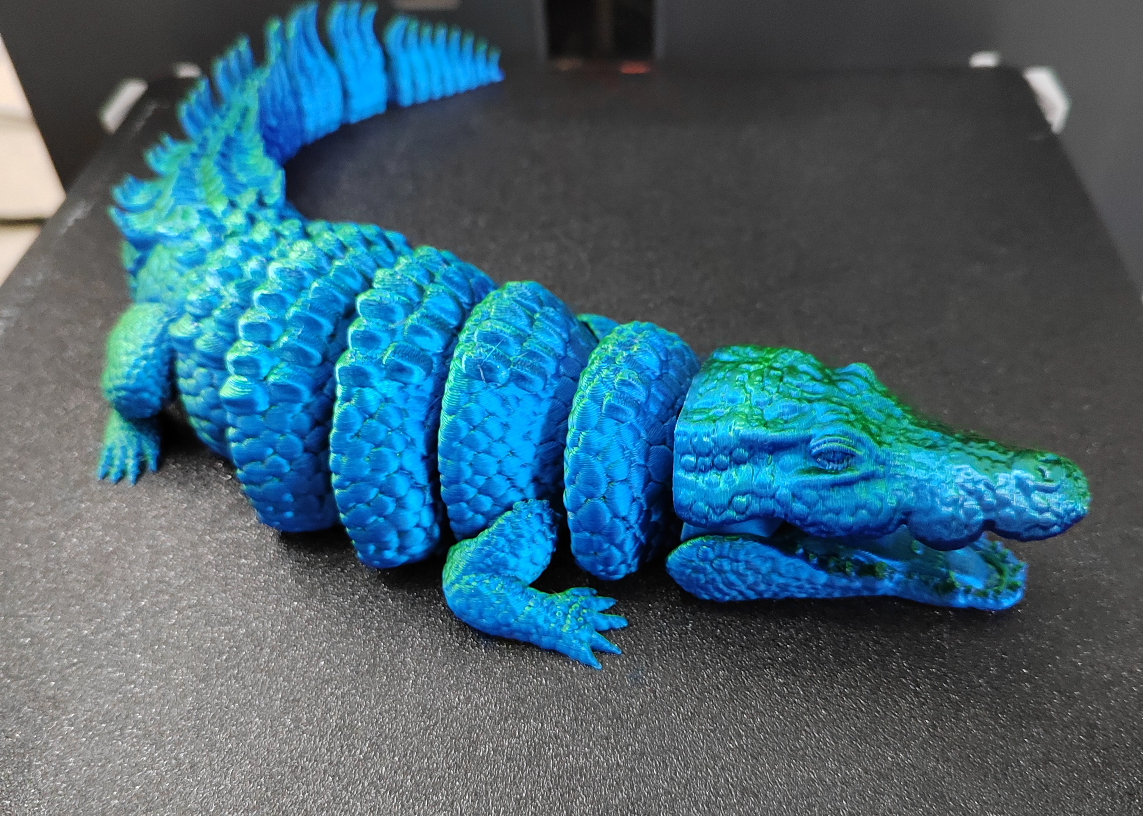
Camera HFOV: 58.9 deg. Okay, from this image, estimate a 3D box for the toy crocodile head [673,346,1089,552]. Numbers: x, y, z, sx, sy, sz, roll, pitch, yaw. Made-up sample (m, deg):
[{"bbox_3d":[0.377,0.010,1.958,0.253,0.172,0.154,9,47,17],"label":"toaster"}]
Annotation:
[{"bbox_3d":[0.048,0.005,0.154,0.061,0.030,0.033,10,46,13],"label":"toy crocodile head"}]

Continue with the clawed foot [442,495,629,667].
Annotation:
[{"bbox_3d":[-0.006,0.026,0.159,0.030,0.022,0.015,8,46,12],"label":"clawed foot"}]

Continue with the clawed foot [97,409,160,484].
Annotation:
[{"bbox_3d":[-0.085,0.006,0.193,0.012,0.009,0.015,2,45,6],"label":"clawed foot"}]

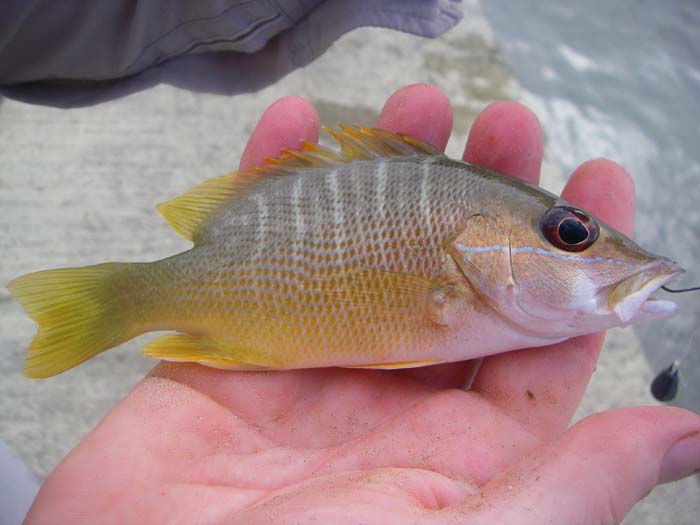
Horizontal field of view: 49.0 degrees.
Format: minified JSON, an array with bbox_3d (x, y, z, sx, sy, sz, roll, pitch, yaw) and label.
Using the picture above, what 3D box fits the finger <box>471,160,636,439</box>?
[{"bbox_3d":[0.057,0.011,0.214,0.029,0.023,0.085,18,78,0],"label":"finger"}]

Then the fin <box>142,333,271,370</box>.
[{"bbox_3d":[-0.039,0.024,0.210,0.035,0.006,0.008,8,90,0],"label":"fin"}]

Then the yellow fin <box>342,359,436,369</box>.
[{"bbox_3d":[0.011,0.028,0.207,0.027,0.006,0.003,-5,90,0],"label":"yellow fin"}]

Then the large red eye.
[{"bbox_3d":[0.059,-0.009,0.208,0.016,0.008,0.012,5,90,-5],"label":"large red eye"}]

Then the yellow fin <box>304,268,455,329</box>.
[{"bbox_3d":[0.007,0.008,0.204,0.039,0.005,0.015,4,90,0],"label":"yellow fin"}]

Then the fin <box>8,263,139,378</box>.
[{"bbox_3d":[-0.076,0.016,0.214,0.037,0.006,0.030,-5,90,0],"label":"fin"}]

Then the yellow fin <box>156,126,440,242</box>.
[{"bbox_3d":[-0.014,-0.024,0.212,0.079,0.007,0.023,-13,90,0],"label":"yellow fin"}]

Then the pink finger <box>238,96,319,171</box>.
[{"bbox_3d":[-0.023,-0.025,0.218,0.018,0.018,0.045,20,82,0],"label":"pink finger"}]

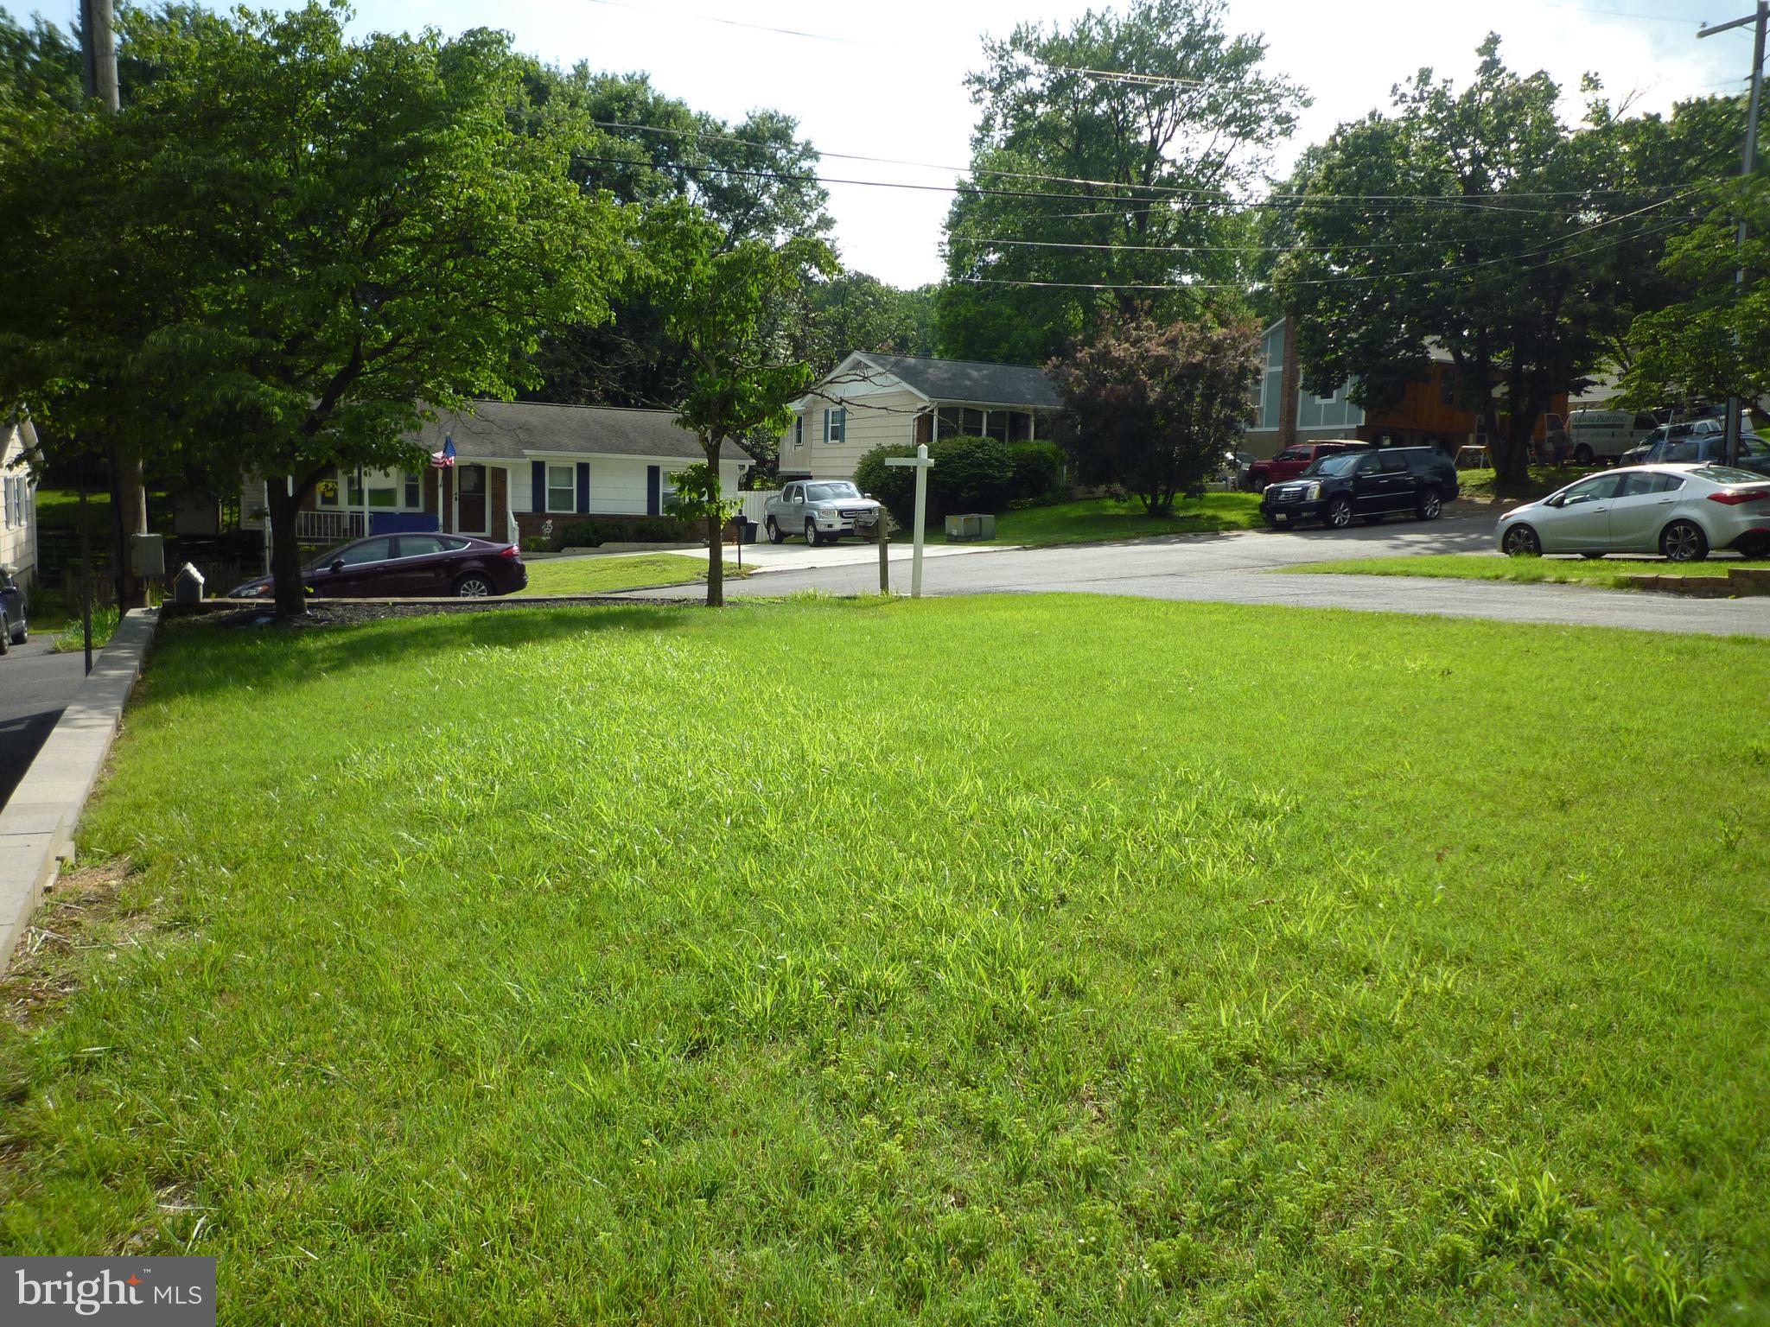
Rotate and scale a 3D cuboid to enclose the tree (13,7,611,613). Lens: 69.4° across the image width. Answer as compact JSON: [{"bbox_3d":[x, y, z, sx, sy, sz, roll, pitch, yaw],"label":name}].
[{"bbox_3d":[-5.123,-3.026,11.078,5.500,5.200,5.300,2,7,0],"label":"tree"}]

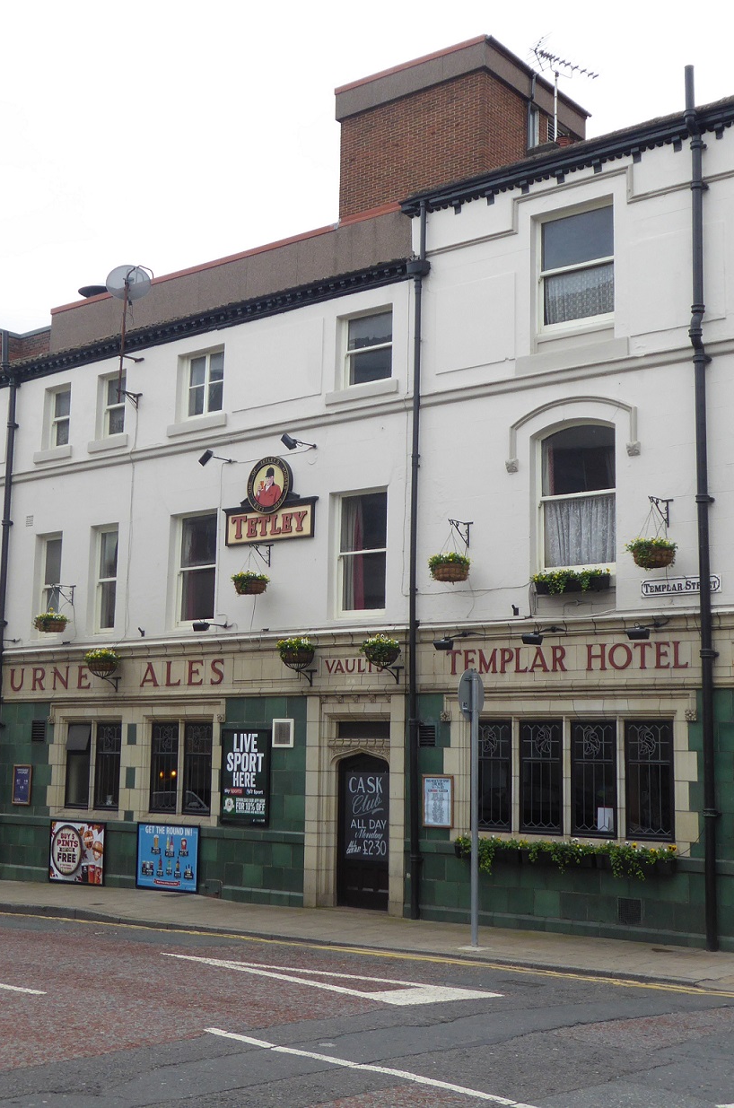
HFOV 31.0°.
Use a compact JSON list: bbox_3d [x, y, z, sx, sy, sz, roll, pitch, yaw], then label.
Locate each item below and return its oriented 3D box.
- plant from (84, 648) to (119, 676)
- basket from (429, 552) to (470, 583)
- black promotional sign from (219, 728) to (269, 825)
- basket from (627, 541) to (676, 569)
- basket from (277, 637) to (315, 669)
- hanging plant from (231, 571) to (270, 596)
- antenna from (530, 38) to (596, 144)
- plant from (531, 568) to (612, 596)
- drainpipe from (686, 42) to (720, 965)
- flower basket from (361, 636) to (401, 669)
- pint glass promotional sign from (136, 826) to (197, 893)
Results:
[{"bbox_3d":[-4.141,1.701,20.637,0.510,0.420,0.510,1,-8,0],"label":"plant"},{"bbox_3d":[1.029,0.167,16.613,0.520,0.360,0.520,1,-8,0],"label":"basket"},{"bbox_3d":[-1.732,3.175,18.826,0.940,1.350,0.040,-6,-11,38],"label":"black promotional sign"},{"bbox_3d":[3.207,-0.006,14.915,0.550,0.350,0.550,1,-8,0],"label":"basket"},{"bbox_3d":[-1.001,1.392,18.653,0.521,0.449,0.521,1,-8,0],"label":"basket"},{"bbox_3d":[-1.639,0.416,18.700,0.510,0.345,0.510,1,-8,0],"label":"hanging plant"},{"bbox_3d":[3.340,-7.663,22.149,1.501,1.766,0.500,6,-10,-34],"label":"antenna"},{"bbox_3d":[2.486,0.328,16.008,1.030,0.260,0.210,-6,-11,38],"label":"plant"},{"bbox_3d":[3.759,-0.748,14.933,0.170,10.142,0.220,-6,-11,38],"label":"drainpipe"},{"bbox_3d":[0.185,1.307,17.631,0.522,0.427,0.522,1,-8,0],"label":"flower basket"},{"bbox_3d":[-3.012,4.614,20.108,1.348,0.976,0.050,-6,-11,38],"label":"pint glass promotional sign"}]

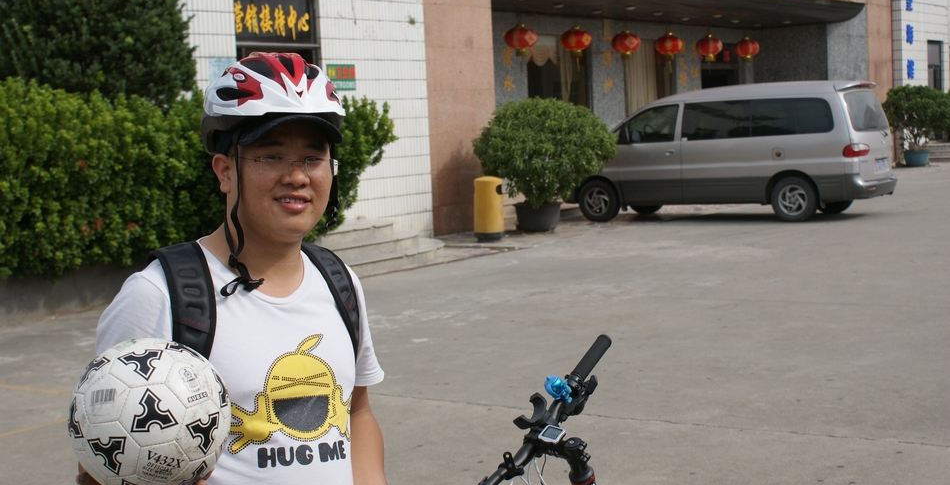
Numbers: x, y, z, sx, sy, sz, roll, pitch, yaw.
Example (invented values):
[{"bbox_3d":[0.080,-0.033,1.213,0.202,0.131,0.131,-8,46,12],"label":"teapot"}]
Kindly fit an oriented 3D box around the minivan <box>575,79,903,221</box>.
[{"bbox_3d":[3.671,-1.371,20.874,5.010,1.960,1.820,0,6,32],"label":"minivan"}]

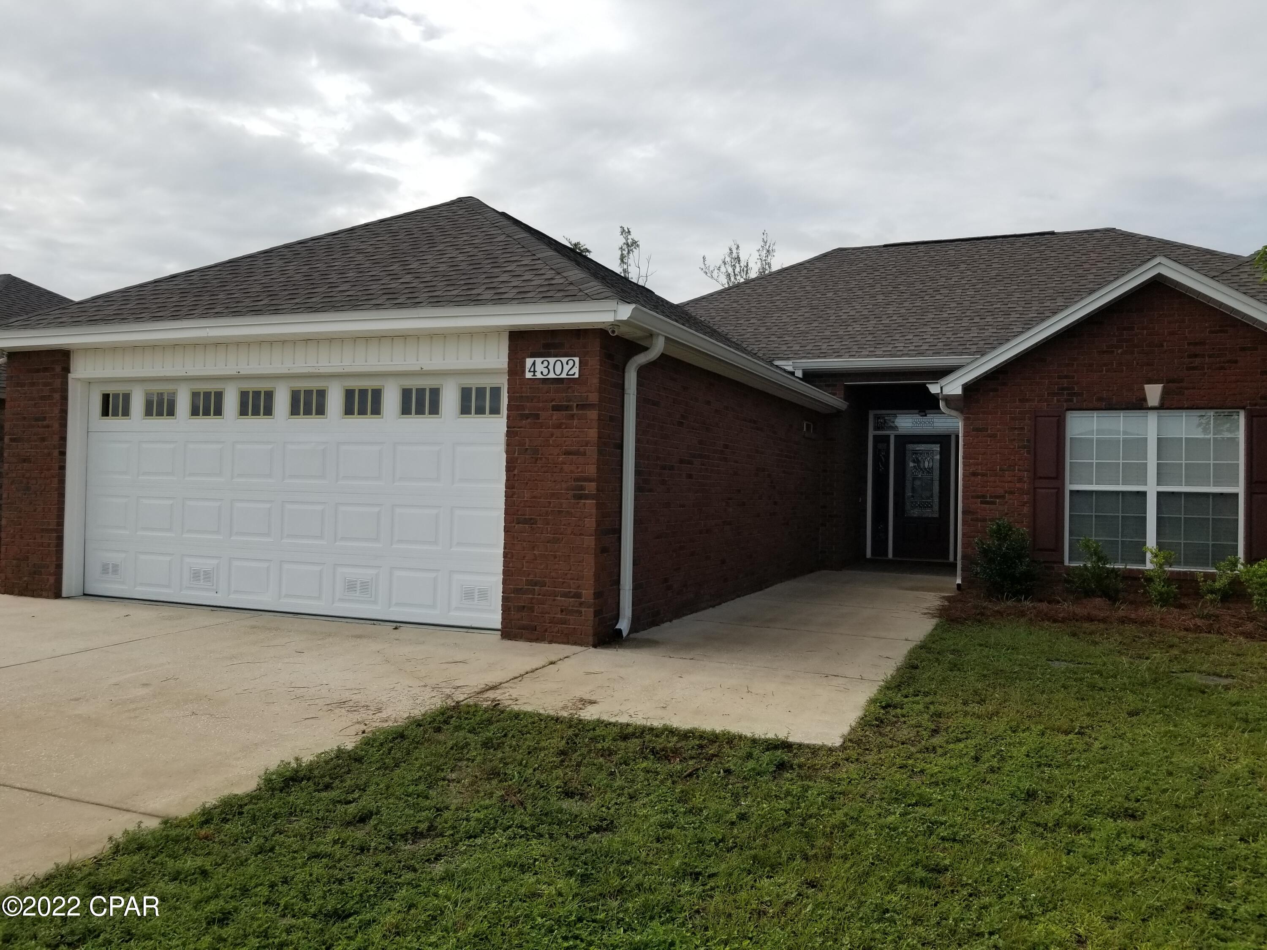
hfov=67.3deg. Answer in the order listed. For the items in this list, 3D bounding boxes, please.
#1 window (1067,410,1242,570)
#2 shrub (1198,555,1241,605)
[{"bbox_3d":[5.924,0.171,10.875,1.820,1.820,0.110,1,0,21],"label":"window"},{"bbox_3d":[6.139,1.099,9.970,0.415,0.513,0.401,1,-1,23],"label":"shrub"}]

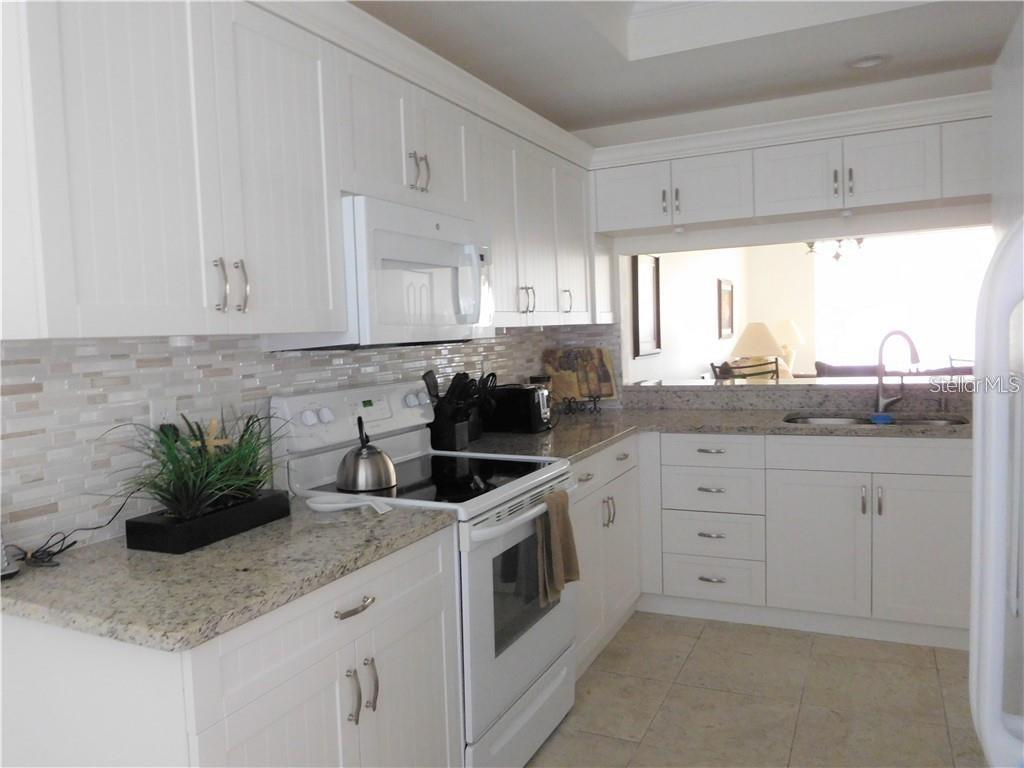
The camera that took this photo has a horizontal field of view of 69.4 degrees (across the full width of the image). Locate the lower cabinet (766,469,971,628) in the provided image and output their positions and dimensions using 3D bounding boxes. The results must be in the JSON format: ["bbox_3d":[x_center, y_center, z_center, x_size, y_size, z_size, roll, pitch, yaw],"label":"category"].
[{"bbox_3d":[1.609,0.649,3.308,0.830,0.613,0.579,-1,4,26],"label":"lower cabinet"}]

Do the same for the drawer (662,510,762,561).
[{"bbox_3d":[1.003,0.663,3.533,0.459,0.203,0.451,-1,4,26],"label":"drawer"}]

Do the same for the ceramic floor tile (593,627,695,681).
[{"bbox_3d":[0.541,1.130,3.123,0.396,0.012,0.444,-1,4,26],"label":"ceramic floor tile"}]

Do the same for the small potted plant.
[{"bbox_3d":[-0.733,0.221,1.805,0.213,0.284,0.401,-1,4,26],"label":"small potted plant"}]

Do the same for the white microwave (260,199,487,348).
[{"bbox_3d":[-0.404,-0.335,2.412,0.421,0.416,0.746,-1,4,26],"label":"white microwave"}]

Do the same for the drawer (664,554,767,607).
[{"bbox_3d":[1.011,0.863,3.546,0.459,0.198,0.451,-1,4,26],"label":"drawer"}]

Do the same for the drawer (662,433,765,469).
[{"bbox_3d":[0.987,0.282,3.507,0.459,0.143,0.451,-1,4,26],"label":"drawer"}]

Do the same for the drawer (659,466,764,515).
[{"bbox_3d":[0.994,0.458,3.519,0.459,0.208,0.451,-1,4,26],"label":"drawer"}]

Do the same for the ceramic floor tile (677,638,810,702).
[{"bbox_3d":[0.923,1.127,2.937,0.456,0.012,0.444,-1,4,26],"label":"ceramic floor tile"}]

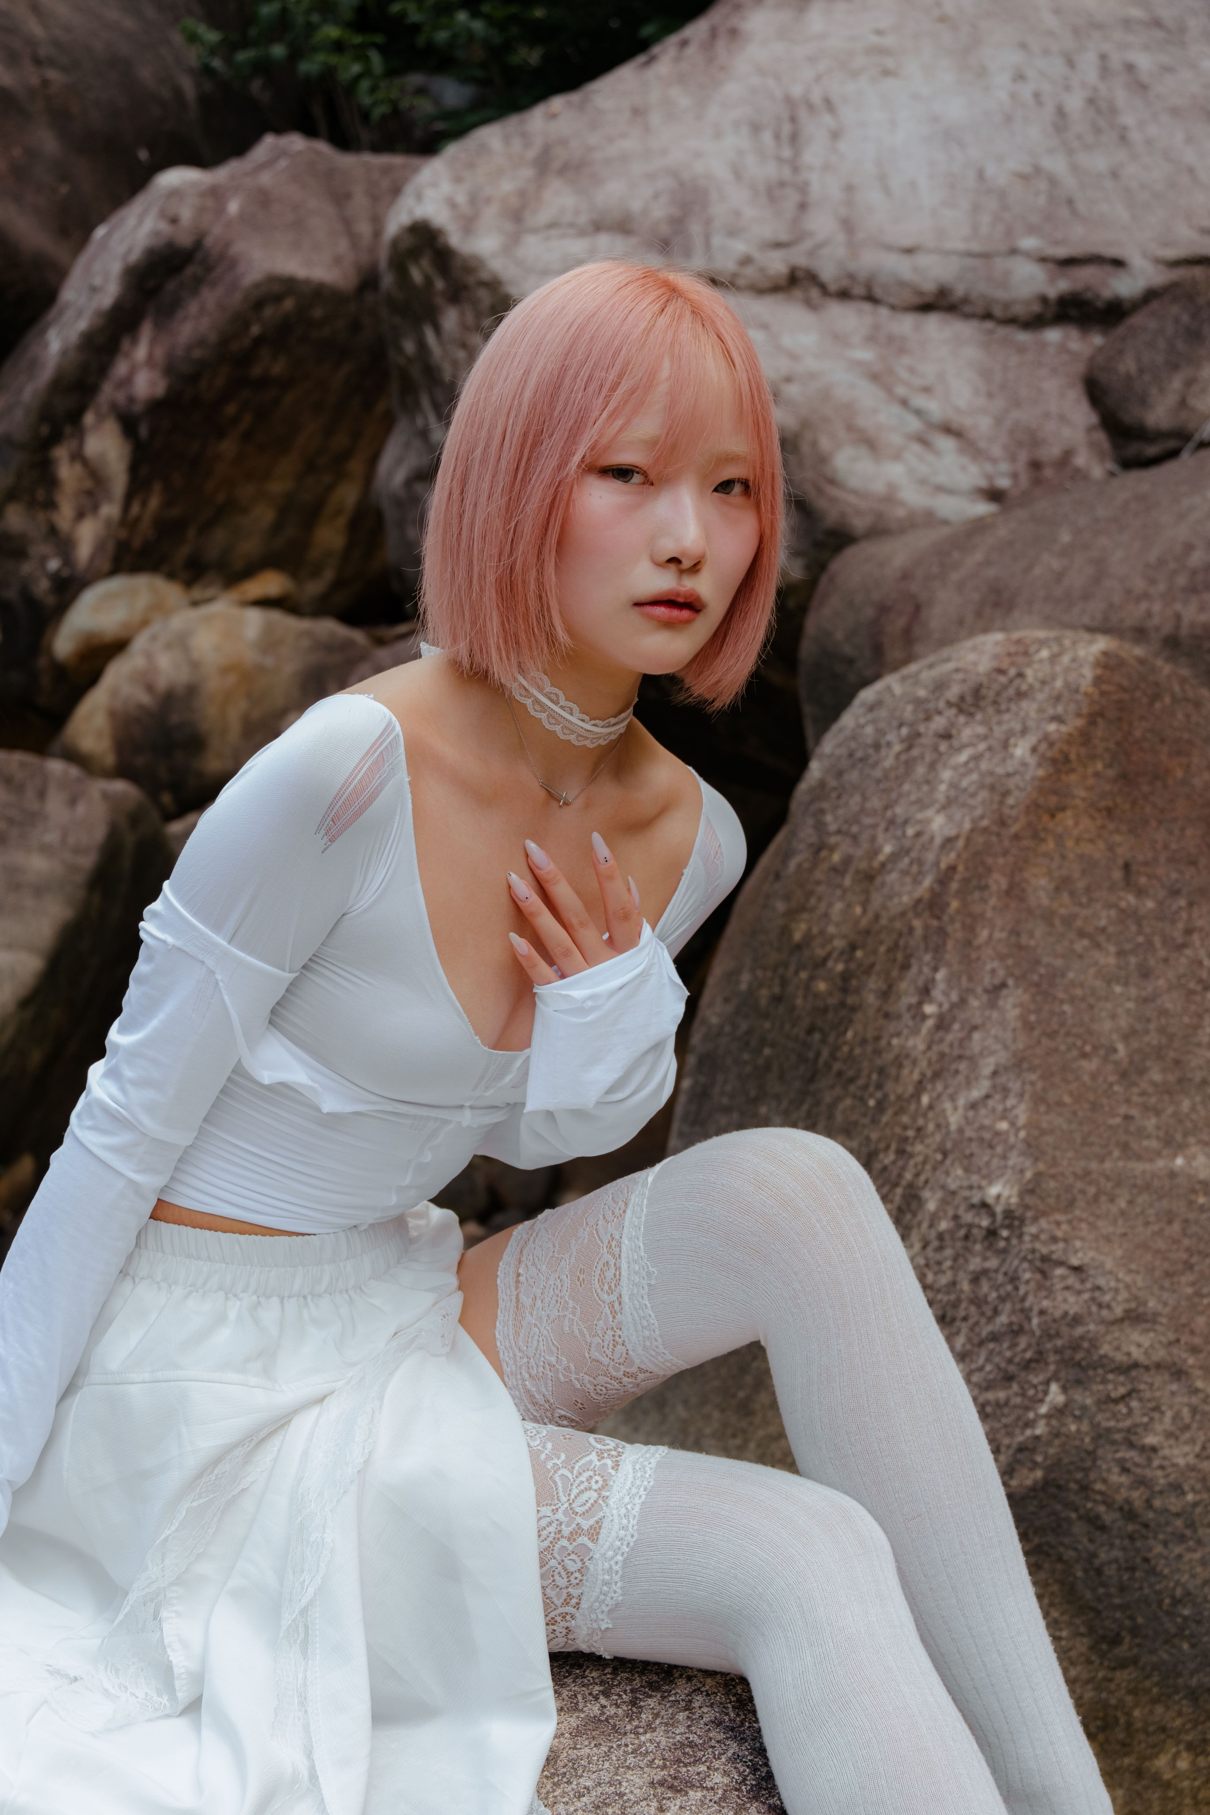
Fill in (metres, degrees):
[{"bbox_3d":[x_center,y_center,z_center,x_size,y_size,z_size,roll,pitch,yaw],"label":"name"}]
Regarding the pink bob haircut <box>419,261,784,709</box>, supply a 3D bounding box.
[{"bbox_3d":[-0.002,-0.243,1.605,0.200,0.250,0.225,0,11,-31],"label":"pink bob haircut"}]

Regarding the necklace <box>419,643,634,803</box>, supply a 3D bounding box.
[{"bbox_3d":[-0.044,-0.106,1.630,0.115,0.085,0.135,2,11,-31],"label":"necklace"}]

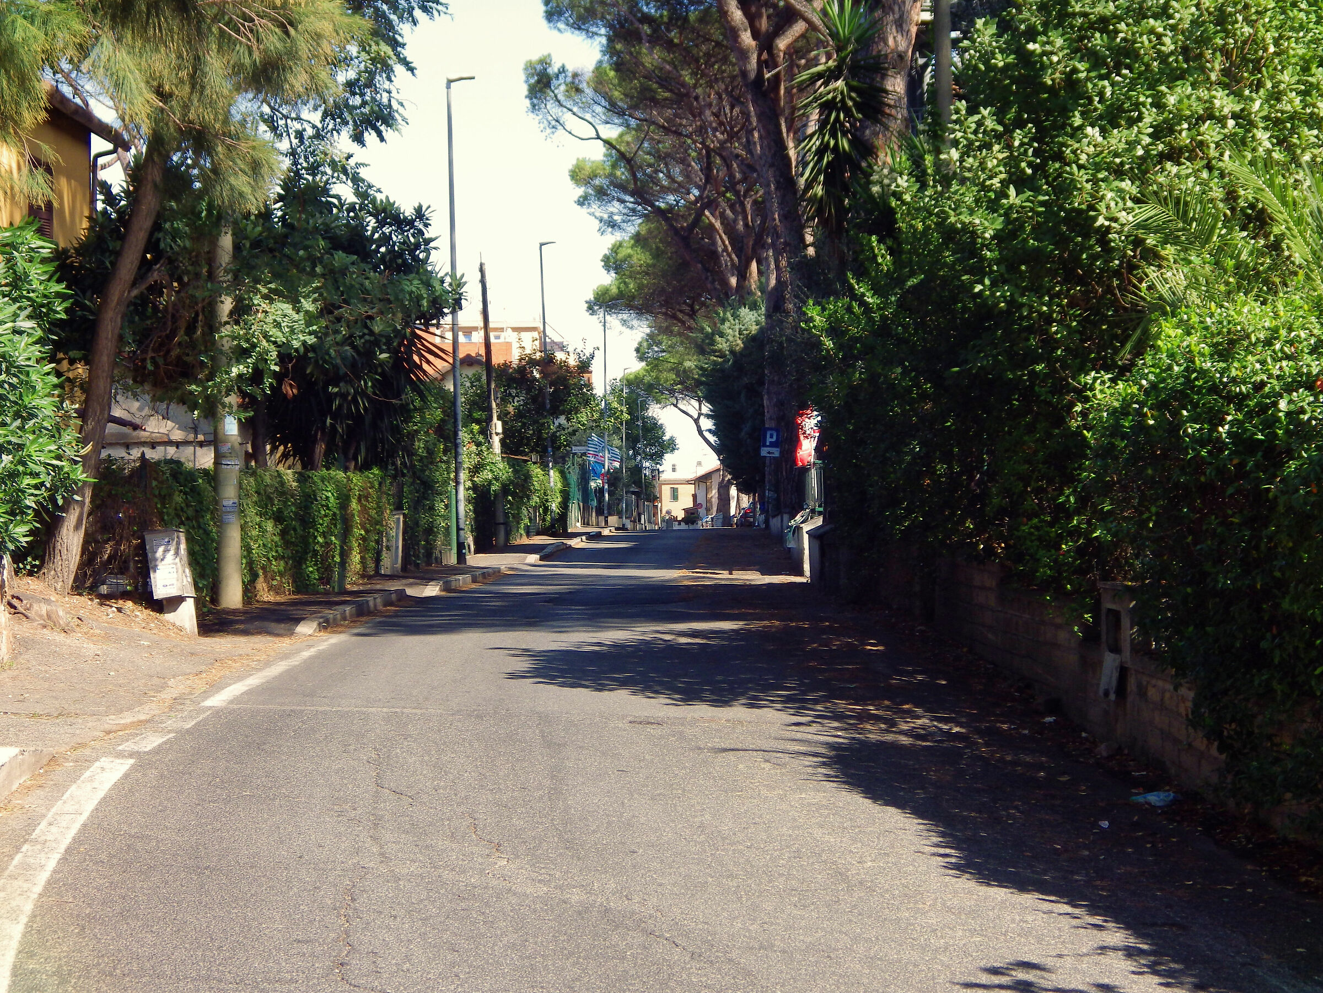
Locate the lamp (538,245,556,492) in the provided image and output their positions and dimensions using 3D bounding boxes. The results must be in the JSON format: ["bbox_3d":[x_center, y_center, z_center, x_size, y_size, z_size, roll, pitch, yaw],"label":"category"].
[{"bbox_3d":[-3.157,-3.014,75.000,0.500,8.000,0.160,-2,0,1],"label":"lamp"}]

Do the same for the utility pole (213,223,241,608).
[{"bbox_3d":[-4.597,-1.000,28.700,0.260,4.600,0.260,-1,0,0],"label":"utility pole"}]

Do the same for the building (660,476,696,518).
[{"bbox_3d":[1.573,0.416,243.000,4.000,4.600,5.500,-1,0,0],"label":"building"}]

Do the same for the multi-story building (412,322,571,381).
[{"bbox_3d":[-12.923,-6.208,205.000,13.500,13.000,11.000,-1,0,0],"label":"multi-story building"}]

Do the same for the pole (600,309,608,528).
[{"bbox_3d":[-2.003,-2.939,98.300,0.300,8.000,0.160,-1,0,1],"label":"pole"}]

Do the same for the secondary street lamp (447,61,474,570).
[{"bbox_3d":[-3.312,-2.903,44.700,0.500,8.000,0.160,-2,0,1],"label":"secondary street lamp"}]

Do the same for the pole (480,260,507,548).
[{"bbox_3d":[-3.540,-1.950,57.200,0.330,6.050,0.260,-4,0,0],"label":"pole"}]

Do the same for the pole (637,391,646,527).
[{"bbox_3d":[-1.172,-2.005,162.000,0.500,8.000,0.180,-2,0,1],"label":"pole"}]

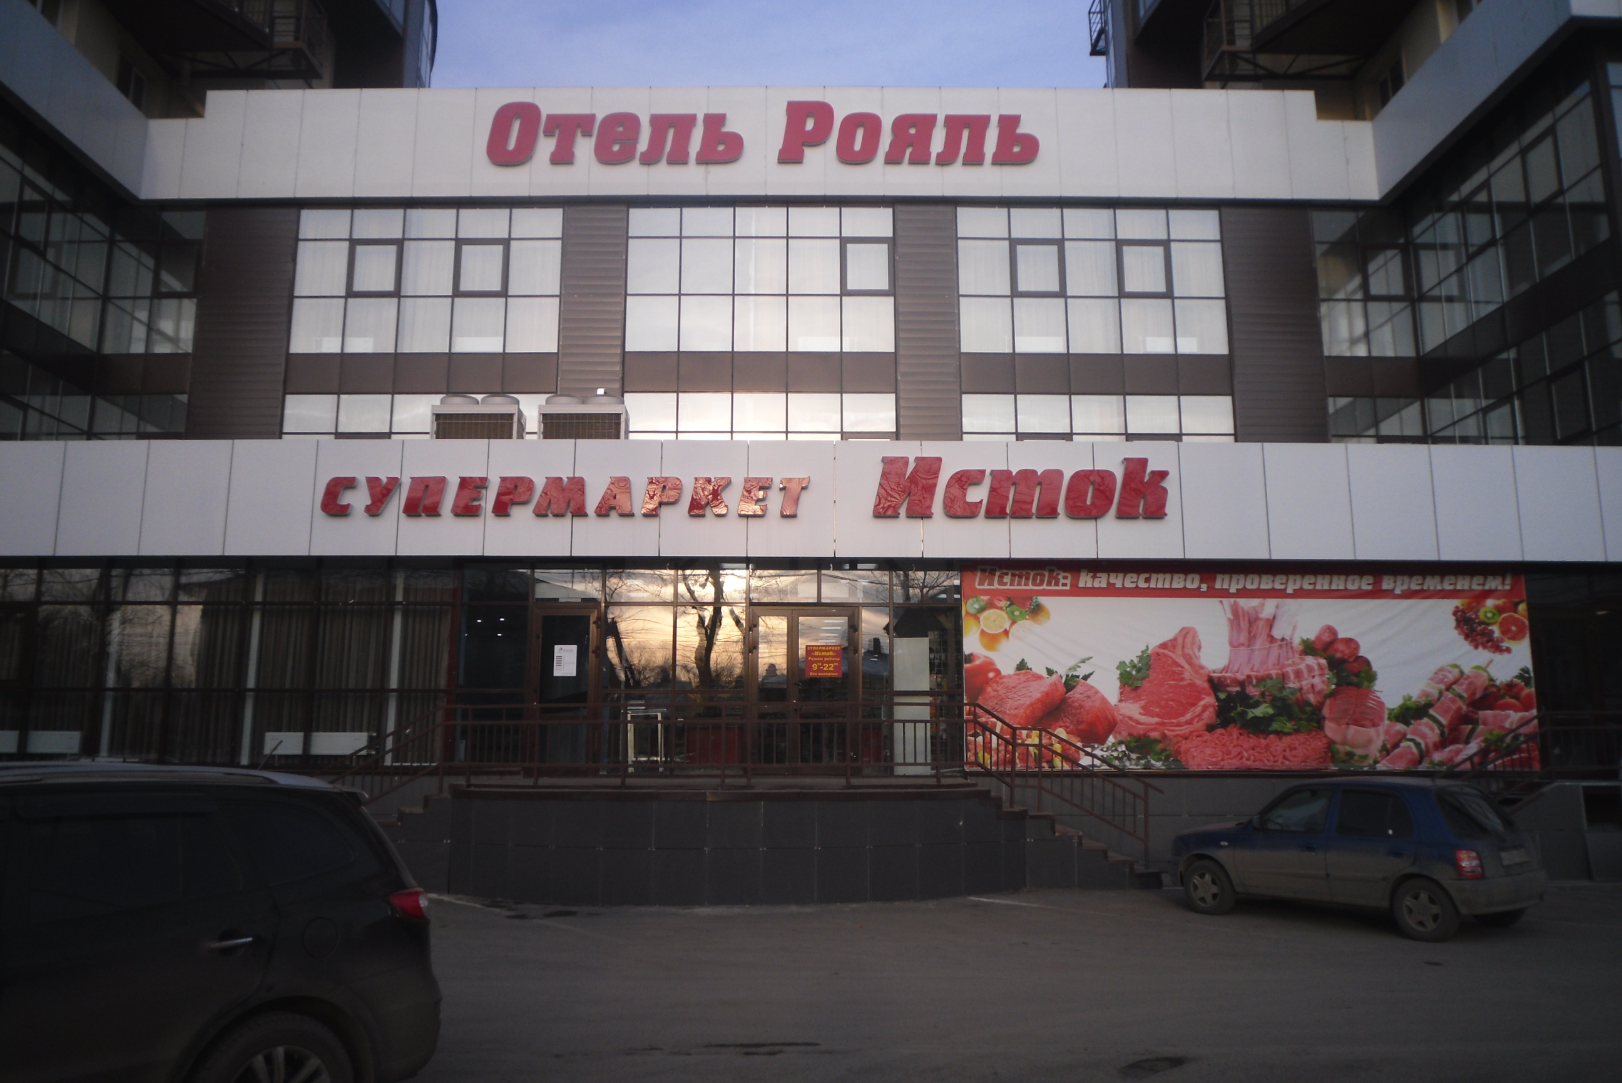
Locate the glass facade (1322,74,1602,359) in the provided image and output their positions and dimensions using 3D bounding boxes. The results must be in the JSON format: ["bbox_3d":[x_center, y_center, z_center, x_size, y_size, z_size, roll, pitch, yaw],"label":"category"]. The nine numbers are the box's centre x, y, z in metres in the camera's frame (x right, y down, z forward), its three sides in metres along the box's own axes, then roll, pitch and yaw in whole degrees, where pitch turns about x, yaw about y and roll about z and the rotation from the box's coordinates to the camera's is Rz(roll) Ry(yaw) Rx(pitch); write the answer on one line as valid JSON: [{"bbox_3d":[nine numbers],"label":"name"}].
[{"bbox_3d":[10.085,-5.027,21.047,1.970,2.806,5.075,0,-10,0],"label":"glass facade"}]

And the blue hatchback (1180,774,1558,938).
[{"bbox_3d":[5.380,3.067,13.235,1.580,1.430,3.650,6,-11,-33],"label":"blue hatchback"}]

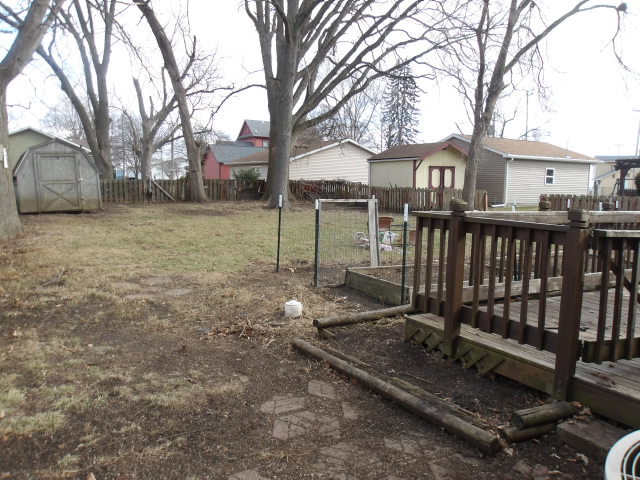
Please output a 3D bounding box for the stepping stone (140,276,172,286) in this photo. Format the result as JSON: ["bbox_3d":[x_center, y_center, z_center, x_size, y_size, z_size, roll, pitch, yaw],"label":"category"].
[{"bbox_3d":[-2.493,0.634,7.564,0.470,0.050,0.500,-1,7,-18],"label":"stepping stone"}]

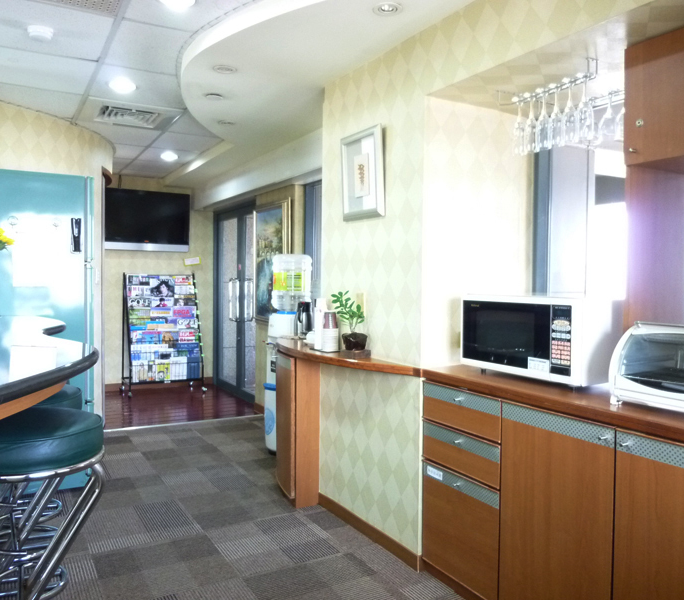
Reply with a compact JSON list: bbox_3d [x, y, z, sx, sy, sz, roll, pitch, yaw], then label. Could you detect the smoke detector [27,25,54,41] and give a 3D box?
[{"bbox_3d":[-1.361,-1.204,2.615,0.110,0.042,0.110,-1,2,-30],"label":"smoke detector"}]

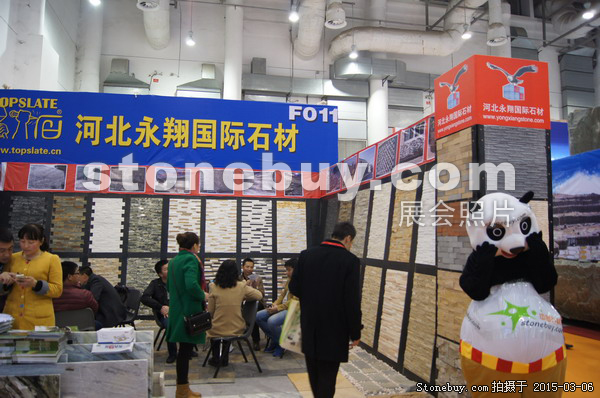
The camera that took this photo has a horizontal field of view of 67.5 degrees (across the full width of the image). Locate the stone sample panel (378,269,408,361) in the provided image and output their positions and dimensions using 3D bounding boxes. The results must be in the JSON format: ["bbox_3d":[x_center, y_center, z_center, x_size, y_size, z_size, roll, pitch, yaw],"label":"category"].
[{"bbox_3d":[1.181,1.467,5.743,0.040,1.085,0.620,9,-7,-12],"label":"stone sample panel"}]

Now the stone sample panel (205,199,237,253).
[{"bbox_3d":[-1.543,0.537,8.786,0.604,1.043,0.040,1,-6,-6],"label":"stone sample panel"}]

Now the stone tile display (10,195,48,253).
[{"bbox_3d":[-5.080,0.462,8.405,0.649,1.033,0.040,1,-6,-6],"label":"stone tile display"}]

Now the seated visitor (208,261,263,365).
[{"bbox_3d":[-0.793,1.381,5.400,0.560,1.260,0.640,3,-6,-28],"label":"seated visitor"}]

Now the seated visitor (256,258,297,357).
[{"bbox_3d":[-0.255,1.471,6.191,0.800,1.260,0.530,3,-6,-27],"label":"seated visitor"}]

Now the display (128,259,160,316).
[{"bbox_3d":[-2.970,1.665,8.511,0.602,1.082,0.040,1,-6,-6],"label":"display"}]

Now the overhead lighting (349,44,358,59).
[{"bbox_3d":[2.326,-6.402,19.500,0.420,0.600,0.420,0,-5,0],"label":"overhead lighting"}]

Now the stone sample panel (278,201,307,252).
[{"bbox_3d":[-0.153,0.563,8.936,0.593,1.030,0.040,1,-6,-6],"label":"stone sample panel"}]

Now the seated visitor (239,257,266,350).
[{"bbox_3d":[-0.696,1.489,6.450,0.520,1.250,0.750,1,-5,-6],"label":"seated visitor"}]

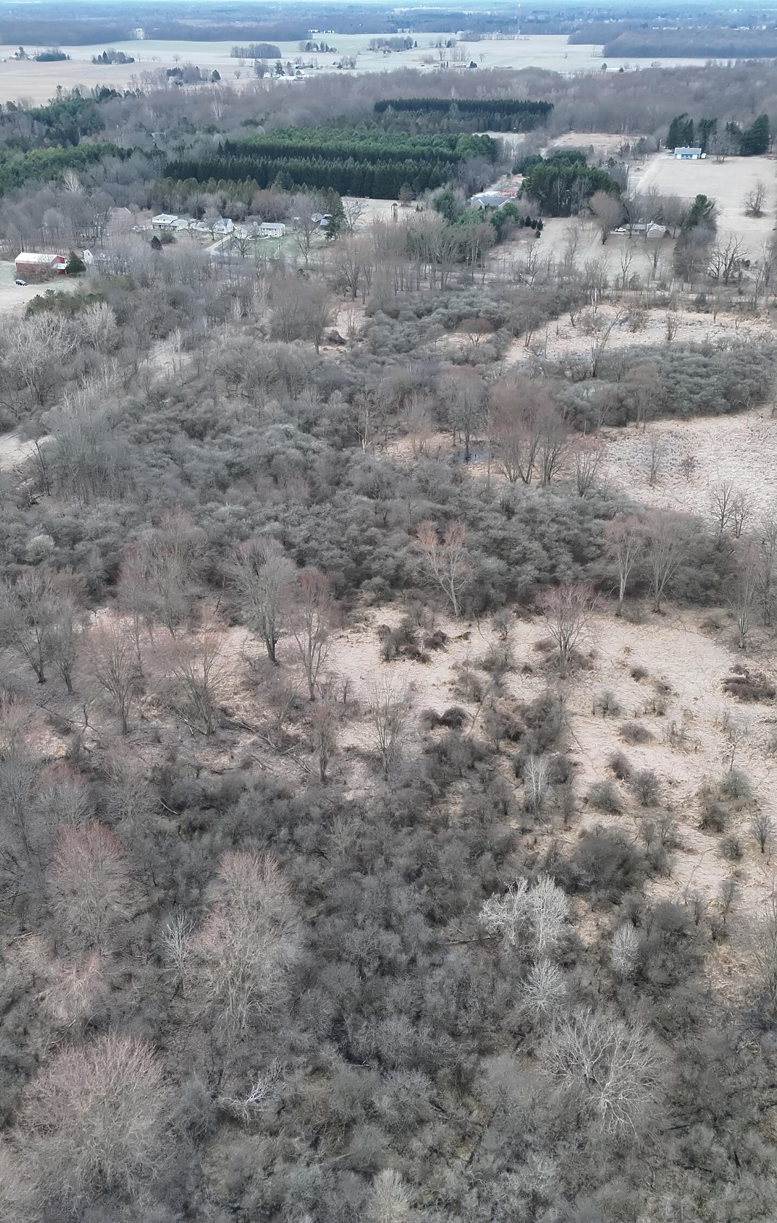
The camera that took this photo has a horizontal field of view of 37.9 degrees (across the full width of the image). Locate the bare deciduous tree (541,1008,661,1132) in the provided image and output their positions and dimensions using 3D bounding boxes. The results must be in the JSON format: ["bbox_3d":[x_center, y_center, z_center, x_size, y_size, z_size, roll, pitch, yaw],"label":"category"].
[{"bbox_3d":[22.372,50.225,120.538,12.453,16.036,12.453,0,29,0],"label":"bare deciduous tree"}]

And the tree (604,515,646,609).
[{"bbox_3d":[46.305,-9.138,223.525,7.981,21.136,7.981,0,29,0],"label":"tree"}]

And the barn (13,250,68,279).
[{"bbox_3d":[-151.631,-151.208,491.368,18.000,8.800,11.500,5,29,10],"label":"barn"}]

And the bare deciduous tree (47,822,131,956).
[{"bbox_3d":[-34.990,33.480,133.580,9.770,19.920,9.580,0,29,0],"label":"bare deciduous tree"}]

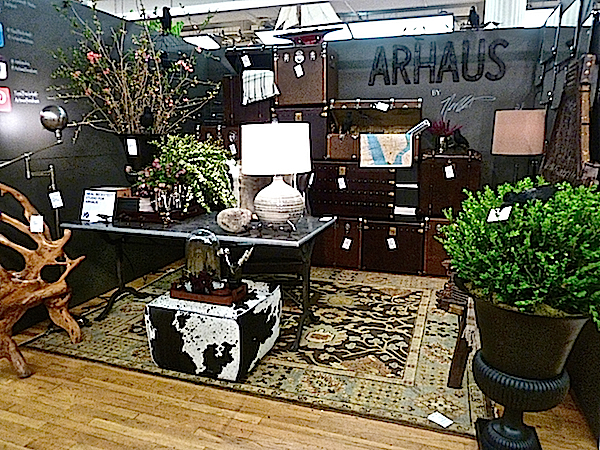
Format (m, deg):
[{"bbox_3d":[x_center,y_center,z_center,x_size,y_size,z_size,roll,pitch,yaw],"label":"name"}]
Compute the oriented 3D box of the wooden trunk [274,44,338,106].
[{"bbox_3d":[0.100,-1.648,4.888,0.583,0.602,0.533,4,12,19],"label":"wooden trunk"}]

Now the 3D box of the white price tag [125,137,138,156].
[{"bbox_3d":[-1.227,-0.569,3.180,0.078,0.122,0.008,-1,11,-3],"label":"white price tag"}]

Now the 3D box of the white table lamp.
[{"bbox_3d":[-0.179,-0.400,3.402,0.541,0.772,0.541,0,12,0],"label":"white table lamp"}]

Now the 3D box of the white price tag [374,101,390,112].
[{"bbox_3d":[0.872,-1.240,4.553,0.120,0.075,0.010,21,17,14],"label":"white price tag"}]

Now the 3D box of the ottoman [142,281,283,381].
[{"bbox_3d":[-0.534,0.638,2.842,0.640,0.375,0.590,4,12,21],"label":"ottoman"}]

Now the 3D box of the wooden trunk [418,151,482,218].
[{"bbox_3d":[1.589,-0.420,4.604,0.565,0.652,0.504,4,12,19],"label":"wooden trunk"}]

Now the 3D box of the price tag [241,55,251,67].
[{"bbox_3d":[-0.582,-1.768,4.686,0.075,0.112,0.008,-21,3,21],"label":"price tag"}]

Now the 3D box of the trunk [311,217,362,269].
[{"bbox_3d":[0.450,0.141,5.012,0.614,0.579,0.533,4,12,19],"label":"trunk"}]

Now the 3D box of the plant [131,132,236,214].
[{"bbox_3d":[-0.846,-0.367,3.282,0.680,0.590,0.500,4,12,18],"label":"plant"}]

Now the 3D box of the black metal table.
[{"bbox_3d":[-0.728,0.350,3.326,1.807,0.783,0.871,4,12,18],"label":"black metal table"}]

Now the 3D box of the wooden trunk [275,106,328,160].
[{"bbox_3d":[0.077,-0.996,4.748,0.612,0.523,0.480,4,12,18],"label":"wooden trunk"}]

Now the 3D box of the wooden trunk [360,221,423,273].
[{"bbox_3d":[1.059,0.190,4.831,0.659,0.550,0.533,4,12,19],"label":"wooden trunk"}]

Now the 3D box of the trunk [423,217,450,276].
[{"bbox_3d":[1.587,0.196,4.472,0.580,0.610,0.480,4,12,18],"label":"trunk"}]

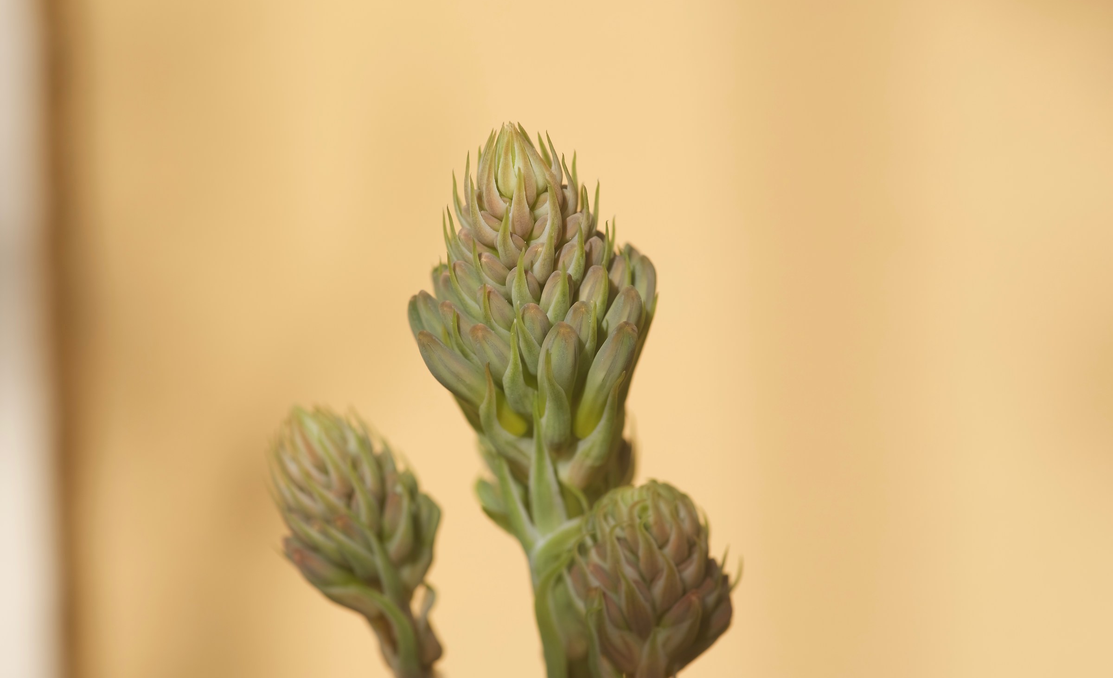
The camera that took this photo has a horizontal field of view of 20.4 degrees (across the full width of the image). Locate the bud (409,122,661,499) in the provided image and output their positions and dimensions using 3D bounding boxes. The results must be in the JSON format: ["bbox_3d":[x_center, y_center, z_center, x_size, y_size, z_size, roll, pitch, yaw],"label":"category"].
[{"bbox_3d":[-0.003,-0.004,0.480,0.038,0.061,0.038,-7,15,0],"label":"bud"}]

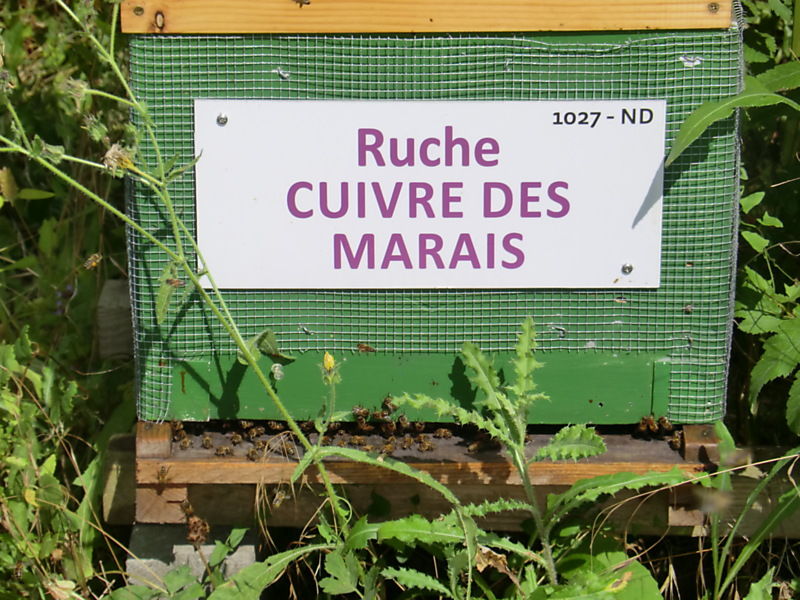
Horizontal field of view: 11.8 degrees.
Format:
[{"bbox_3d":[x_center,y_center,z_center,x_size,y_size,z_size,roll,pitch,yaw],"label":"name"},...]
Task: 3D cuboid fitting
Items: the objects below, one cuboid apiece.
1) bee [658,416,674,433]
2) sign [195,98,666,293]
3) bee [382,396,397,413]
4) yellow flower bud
[{"bbox_3d":[0.196,0.091,2.859,0.007,0.013,0.006,-33,21,14],"label":"bee"},{"bbox_3d":[0.022,-0.075,2.777,0.333,0.146,0.004,0,25,0],"label":"sign"},{"bbox_3d":[-0.007,0.077,2.851,0.007,0.013,0.006,-32,21,13],"label":"bee"},{"bbox_3d":[-0.051,0.043,2.745,0.009,0.016,0.009,-7,24,3],"label":"yellow flower bud"}]

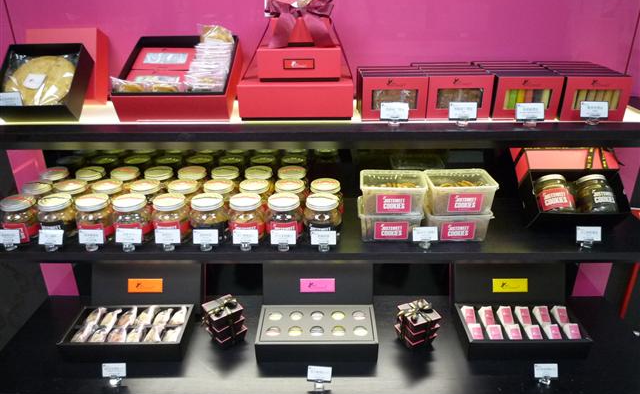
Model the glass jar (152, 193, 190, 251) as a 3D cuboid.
[{"bbox_3d":[-0.390,0.056,1.220,0.097,0.105,0.097,0,24,0],"label":"glass jar"}]

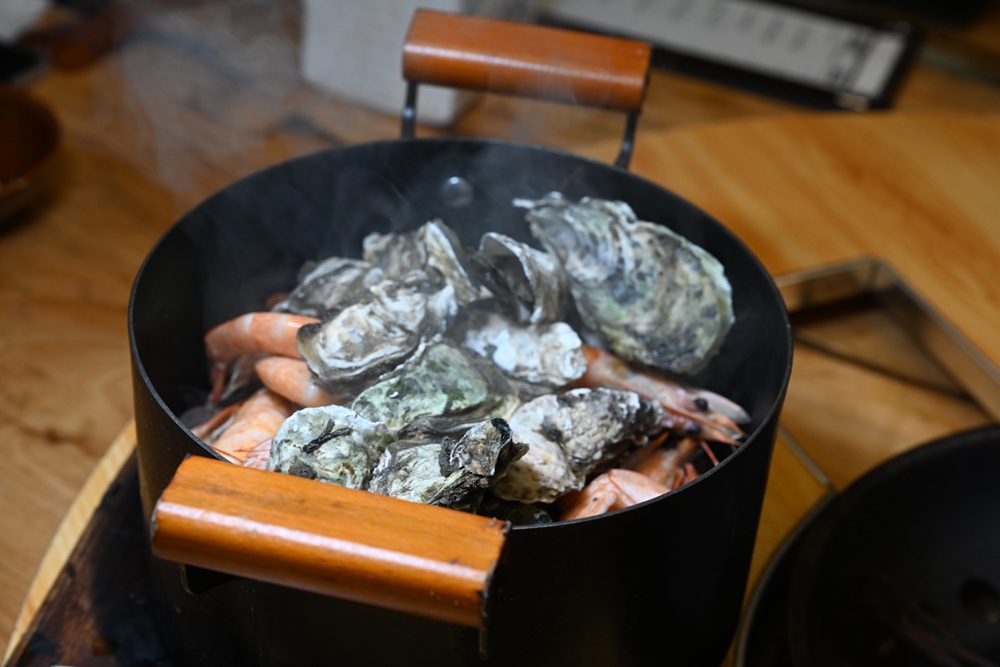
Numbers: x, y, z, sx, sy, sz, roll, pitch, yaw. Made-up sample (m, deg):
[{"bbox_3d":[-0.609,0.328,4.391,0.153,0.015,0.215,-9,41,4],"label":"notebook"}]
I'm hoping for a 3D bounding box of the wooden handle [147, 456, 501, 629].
[{"bbox_3d":[-0.050,0.061,0.575,0.100,0.021,0.033,11,30,8],"label":"wooden handle"}]

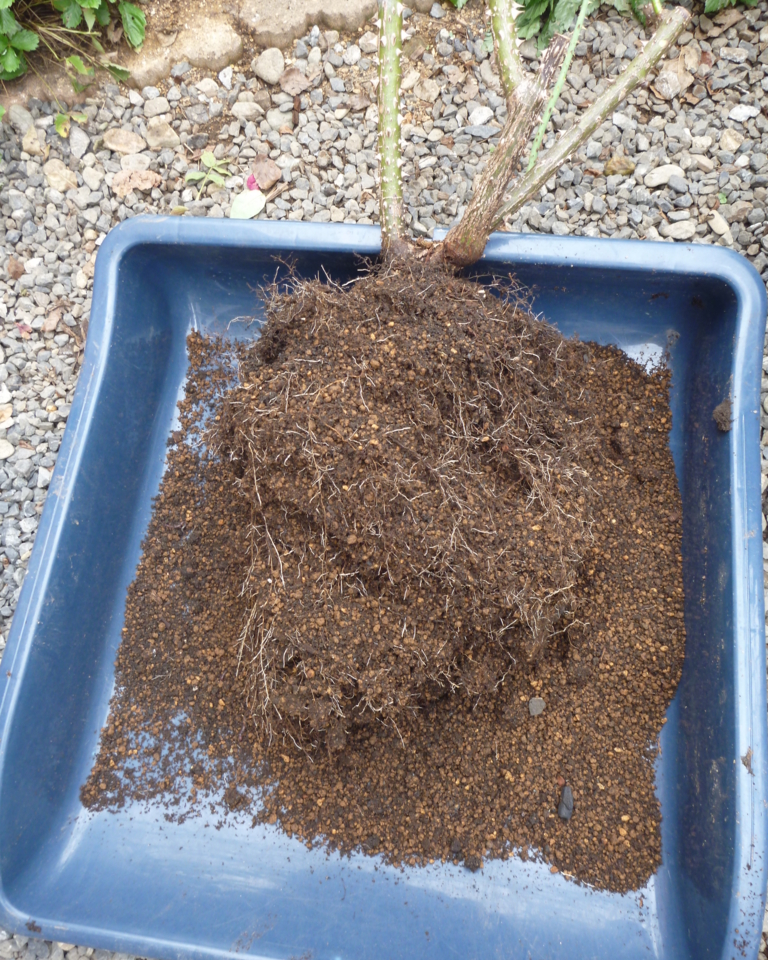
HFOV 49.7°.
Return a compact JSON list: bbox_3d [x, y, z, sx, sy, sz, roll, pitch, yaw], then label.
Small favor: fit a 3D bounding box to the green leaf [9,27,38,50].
[{"bbox_3d":[-0.434,-0.533,1.000,0.036,0.010,0.023,-23,95,-8],"label":"green leaf"}]

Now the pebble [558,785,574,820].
[{"bbox_3d":[0.149,0.263,0.674,0.012,0.009,0.026,7,67,7],"label":"pebble"}]

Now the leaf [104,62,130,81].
[{"bbox_3d":[-0.331,-0.507,1.025,0.036,0.013,0.019,19,84,-3],"label":"leaf"}]

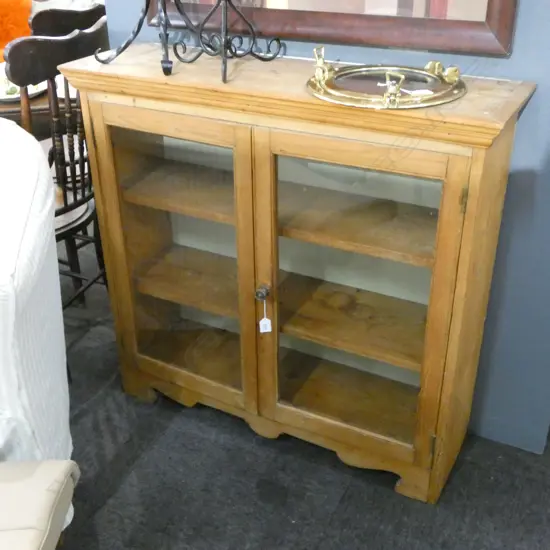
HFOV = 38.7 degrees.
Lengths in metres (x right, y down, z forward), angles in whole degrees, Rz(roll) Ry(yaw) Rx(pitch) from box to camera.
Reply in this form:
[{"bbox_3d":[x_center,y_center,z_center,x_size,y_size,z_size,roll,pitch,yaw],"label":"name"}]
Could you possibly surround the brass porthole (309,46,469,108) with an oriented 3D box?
[{"bbox_3d":[0.256,-0.451,1.713,0.345,0.085,0.340,0,30,0],"label":"brass porthole"}]

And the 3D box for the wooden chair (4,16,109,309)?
[{"bbox_3d":[-0.792,-0.306,2.571,0.530,1.060,0.470,11,32,19],"label":"wooden chair"}]

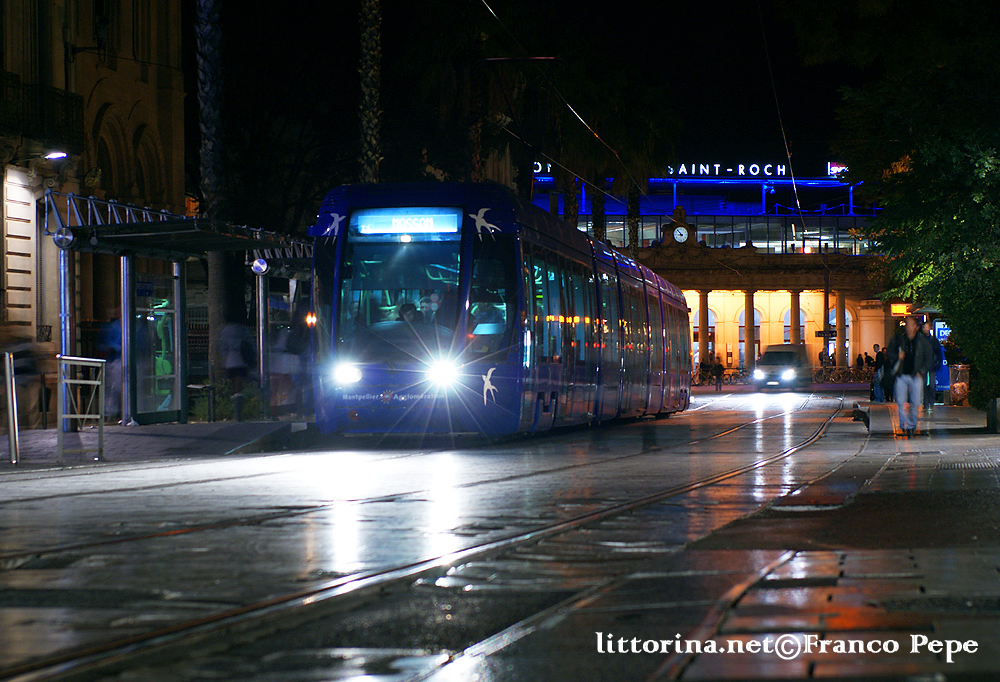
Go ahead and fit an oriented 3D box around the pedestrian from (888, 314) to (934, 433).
[{"bbox_3d":[6.033,0.530,37.700,0.600,1.770,0.420,0,0,10],"label":"pedestrian"}]

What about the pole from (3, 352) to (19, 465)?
[{"bbox_3d":[-4.475,0.618,23.500,0.085,1.030,0.085,-3,0,0],"label":"pole"}]

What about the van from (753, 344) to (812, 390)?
[{"bbox_3d":[13.516,1.311,122.000,1.970,2.220,4.900,0,0,14],"label":"van"}]

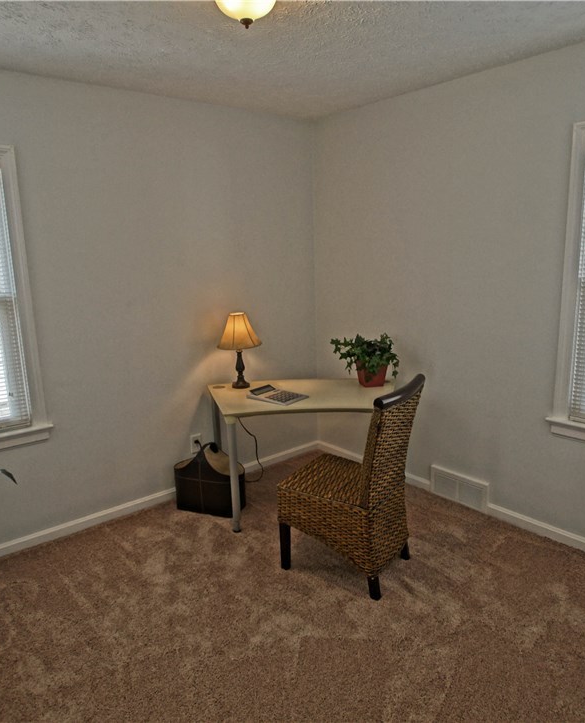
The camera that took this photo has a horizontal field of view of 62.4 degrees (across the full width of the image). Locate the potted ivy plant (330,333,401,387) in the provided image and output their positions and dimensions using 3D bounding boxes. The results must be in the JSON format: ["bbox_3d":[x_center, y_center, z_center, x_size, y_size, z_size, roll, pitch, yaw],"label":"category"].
[{"bbox_3d":[0.481,-0.012,3.141,0.430,0.335,0.360,0,11,8],"label":"potted ivy plant"}]

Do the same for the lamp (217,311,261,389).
[{"bbox_3d":[-0.348,-0.072,3.135,0.290,0.490,0.290,0,11,8],"label":"lamp"}]

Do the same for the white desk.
[{"bbox_3d":[0.064,0.561,3.023,1.280,0.730,0.800,-1,11,2],"label":"white desk"}]

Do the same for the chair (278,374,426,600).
[{"bbox_3d":[0.300,0.563,2.387,0.610,0.955,0.500,6,13,33],"label":"chair"}]

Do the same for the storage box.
[{"bbox_3d":[-0.497,0.722,3.073,0.430,0.420,0.240,2,12,18],"label":"storage box"}]

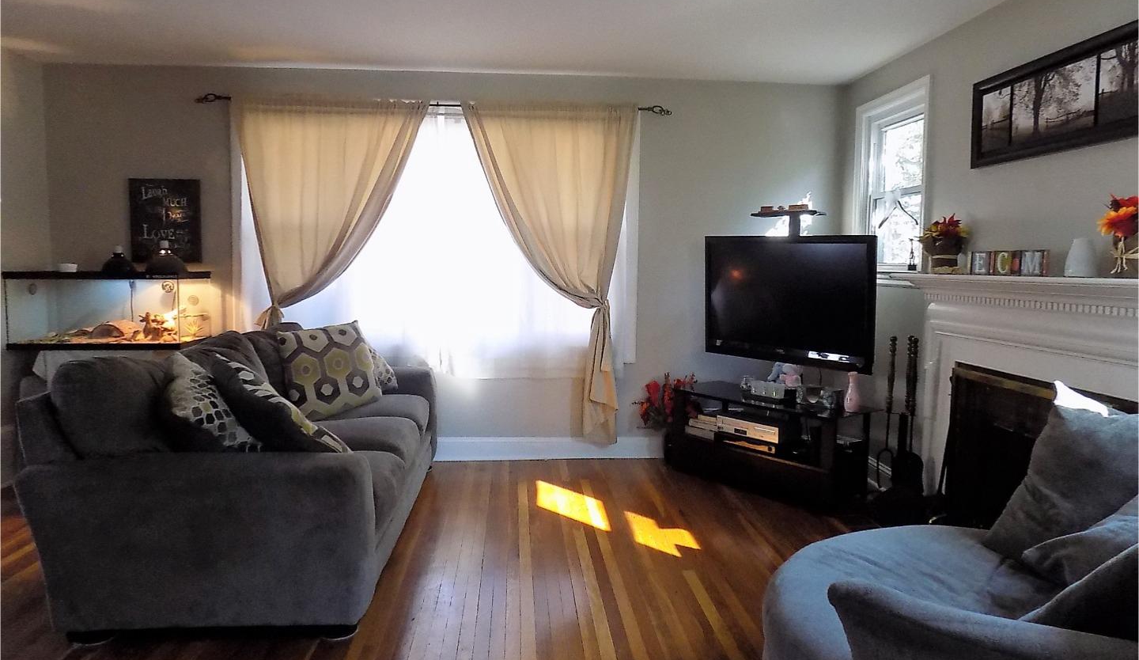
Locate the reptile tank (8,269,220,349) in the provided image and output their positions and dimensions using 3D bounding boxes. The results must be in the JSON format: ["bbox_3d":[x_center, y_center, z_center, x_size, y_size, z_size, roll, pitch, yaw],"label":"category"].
[{"bbox_3d":[-2.629,-0.119,4.375,0.930,0.425,0.450,0,5,-4],"label":"reptile tank"}]

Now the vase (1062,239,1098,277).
[{"bbox_3d":[1.788,-0.255,2.641,0.100,0.137,0.100,0,5,-4],"label":"vase"}]

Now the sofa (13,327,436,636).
[{"bbox_3d":[-1.264,0.491,3.539,1.100,0.910,2.250,0,5,-4],"label":"sofa"}]

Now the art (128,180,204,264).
[{"bbox_3d":[-2.455,-0.664,4.611,0.415,0.505,0.030,0,5,-4],"label":"art"}]

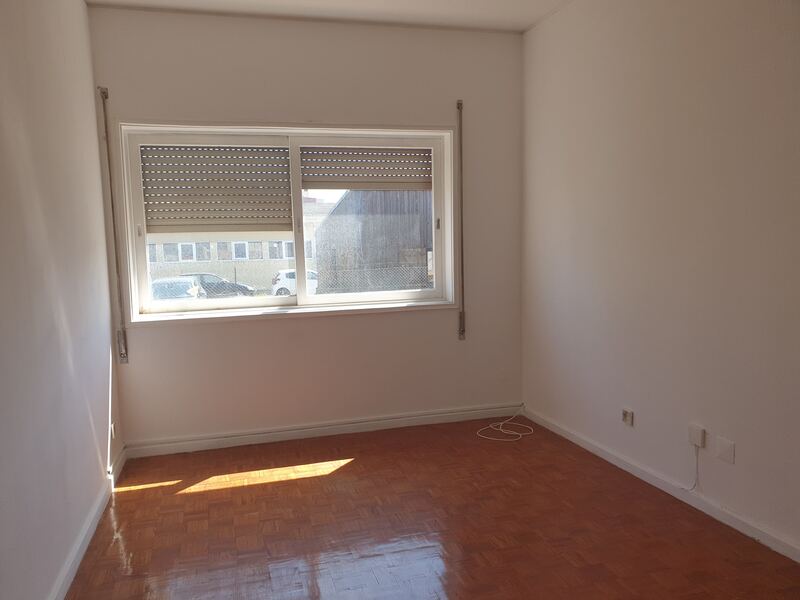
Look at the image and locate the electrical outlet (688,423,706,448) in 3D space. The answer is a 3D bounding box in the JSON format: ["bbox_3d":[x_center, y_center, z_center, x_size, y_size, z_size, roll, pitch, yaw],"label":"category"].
[{"bbox_3d":[1.403,0.637,2.827,0.032,0.096,0.086,-3,6,-18],"label":"electrical outlet"}]

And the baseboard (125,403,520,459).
[{"bbox_3d":[-0.402,0.870,4.103,2.699,0.101,0.022,-3,6,-16],"label":"baseboard"}]

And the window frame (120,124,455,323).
[{"bbox_3d":[-0.646,-0.512,3.933,2.103,1.190,0.120,-3,6,-16],"label":"window frame"}]

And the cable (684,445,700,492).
[{"bbox_3d":[1.404,0.802,2.873,0.018,0.238,0.089,-3,6,-18],"label":"cable"}]

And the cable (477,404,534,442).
[{"bbox_3d":[0.734,0.851,4.148,0.472,0.072,0.478,-3,6,-16],"label":"cable"}]

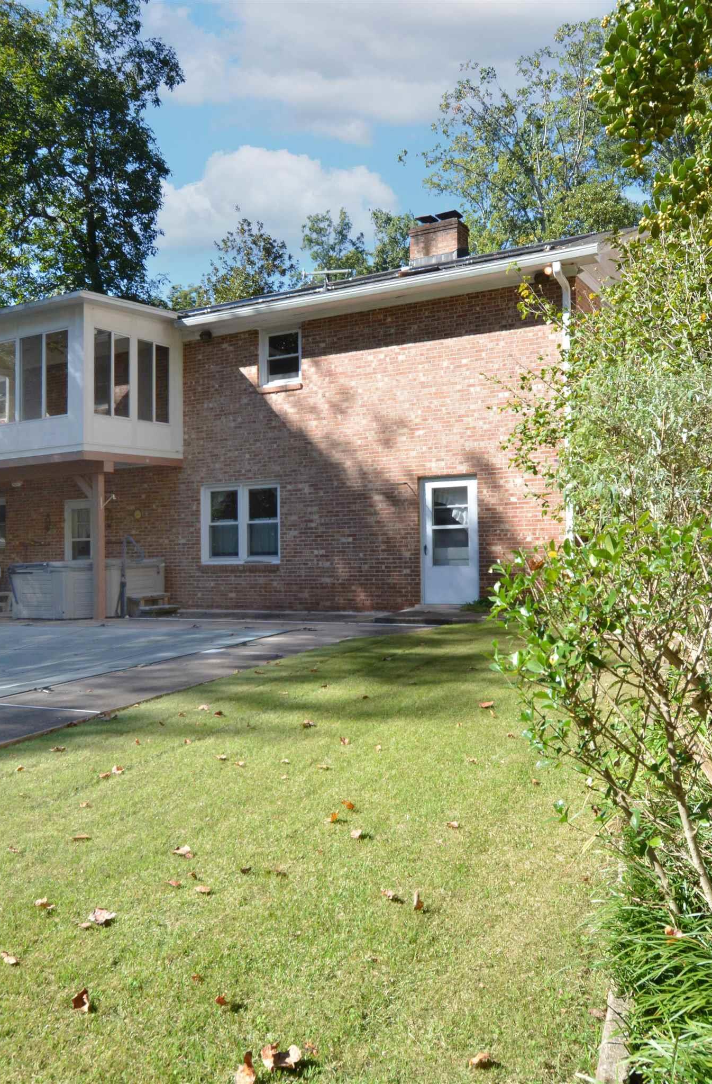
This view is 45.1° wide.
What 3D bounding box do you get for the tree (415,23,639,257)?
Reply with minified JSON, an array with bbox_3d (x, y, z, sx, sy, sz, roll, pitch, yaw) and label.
[{"bbox_3d":[6.836,-10.081,30.997,8.500,17.581,8.500,-1,0,13],"label":"tree"}]

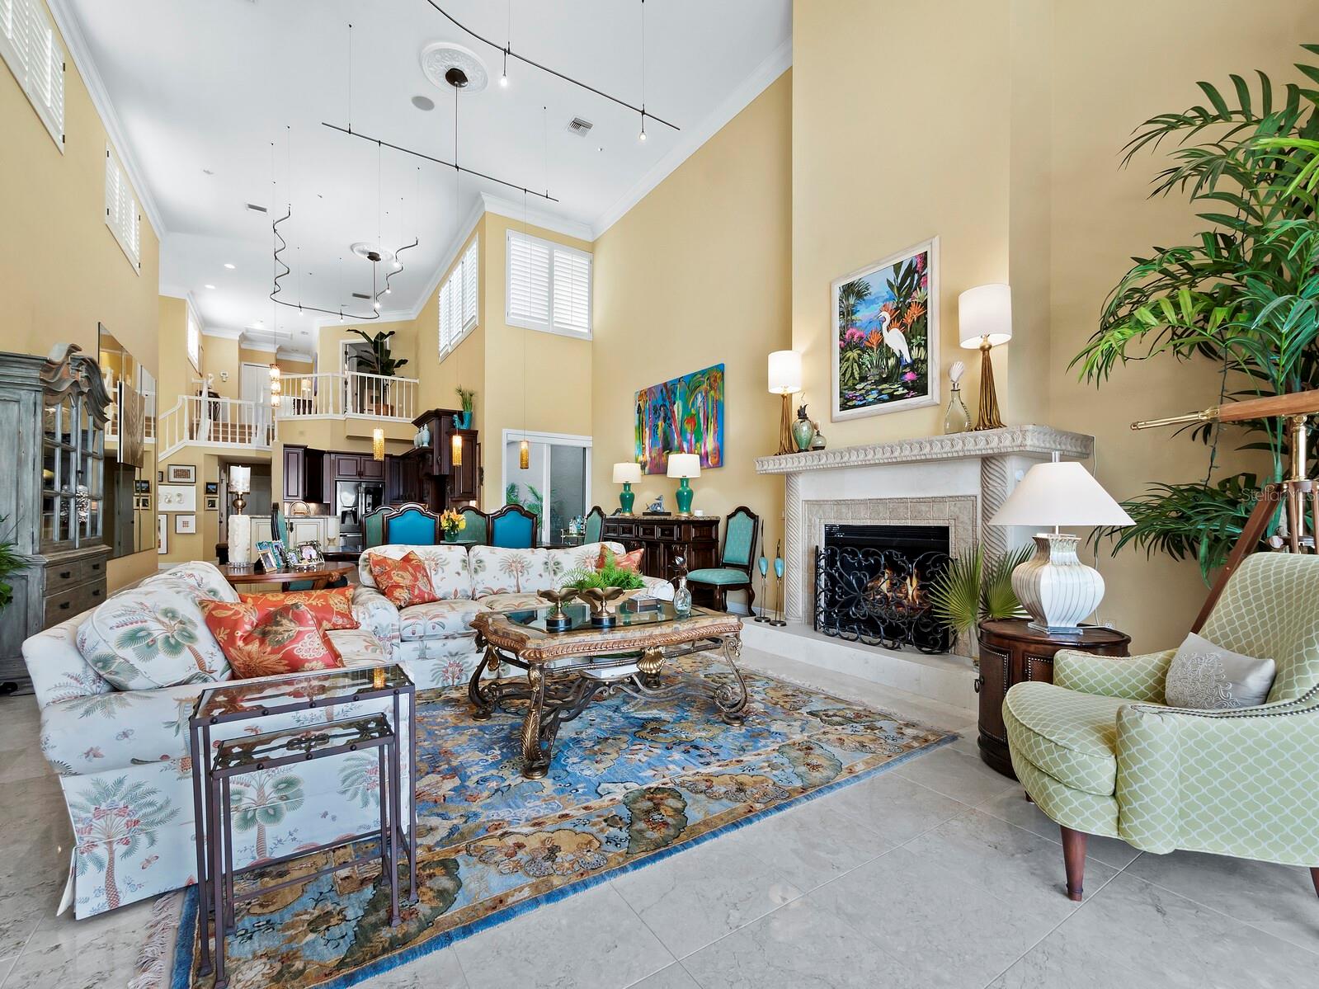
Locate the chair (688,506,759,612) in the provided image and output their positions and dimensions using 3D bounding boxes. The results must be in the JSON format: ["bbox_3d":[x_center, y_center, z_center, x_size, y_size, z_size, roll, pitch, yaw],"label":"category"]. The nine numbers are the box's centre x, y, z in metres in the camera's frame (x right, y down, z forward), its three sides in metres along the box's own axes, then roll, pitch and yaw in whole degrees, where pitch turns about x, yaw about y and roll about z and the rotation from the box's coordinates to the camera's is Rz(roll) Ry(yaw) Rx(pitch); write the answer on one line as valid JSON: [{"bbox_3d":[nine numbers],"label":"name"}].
[{"bbox_3d":[0.710,0.724,5.888,0.620,1.181,0.588,2,-3,-34],"label":"chair"}]

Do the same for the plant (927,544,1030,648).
[{"bbox_3d":[2.004,0.715,3.355,0.496,0.784,0.546,1,-2,-35],"label":"plant"}]

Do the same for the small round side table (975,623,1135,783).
[{"bbox_3d":[1.781,0.936,2.419,0.580,0.585,0.580,-1,-2,18],"label":"small round side table"}]

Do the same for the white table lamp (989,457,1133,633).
[{"bbox_3d":[1.882,0.224,2.556,0.550,0.838,0.550,1,-2,-35],"label":"white table lamp"}]

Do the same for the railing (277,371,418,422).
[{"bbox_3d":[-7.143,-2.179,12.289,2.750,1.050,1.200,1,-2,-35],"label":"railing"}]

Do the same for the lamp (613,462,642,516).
[{"bbox_3d":[-0.477,-0.084,7.802,0.420,0.782,0.420,1,-2,0],"label":"lamp"}]

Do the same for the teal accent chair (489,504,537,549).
[{"bbox_3d":[-1.687,0.740,5.984,0.526,1.220,0.615,1,-2,-31],"label":"teal accent chair"}]

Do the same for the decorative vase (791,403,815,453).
[{"bbox_3d":[1.174,-0.530,4.357,0.174,0.394,0.174,1,-2,0],"label":"decorative vase"}]

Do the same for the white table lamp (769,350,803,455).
[{"bbox_3d":[1.088,-0.801,4.621,0.280,0.900,0.280,0,-2,0],"label":"white table lamp"}]

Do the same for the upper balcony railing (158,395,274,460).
[{"bbox_3d":[-9.463,-1.360,11.384,2.000,1.380,0.120,1,-2,-35],"label":"upper balcony railing"}]

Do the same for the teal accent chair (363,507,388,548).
[{"bbox_3d":[-3.134,0.763,6.163,0.540,1.245,0.620,1,-2,-35],"label":"teal accent chair"}]

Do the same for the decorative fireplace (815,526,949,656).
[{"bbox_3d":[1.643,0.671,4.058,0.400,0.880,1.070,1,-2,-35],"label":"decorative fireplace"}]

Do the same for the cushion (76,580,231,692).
[{"bbox_3d":[-1.862,0.559,2.010,0.198,0.446,0.526,-22,2,-11],"label":"cushion"}]

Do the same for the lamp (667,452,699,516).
[{"bbox_3d":[0.309,-0.125,6.649,0.420,0.793,0.420,1,-2,0],"label":"lamp"}]

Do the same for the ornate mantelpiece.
[{"bbox_3d":[1.815,0.356,4.006,0.977,1.381,2.063,2,-3,-34],"label":"ornate mantelpiece"}]

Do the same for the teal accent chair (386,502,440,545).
[{"bbox_3d":[-2.614,0.731,5.580,0.526,1.220,0.615,1,-2,-31],"label":"teal accent chair"}]

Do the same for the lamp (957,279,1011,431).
[{"bbox_3d":[2.133,-0.878,3.522,0.298,0.942,0.298,1,-2,-35],"label":"lamp"}]

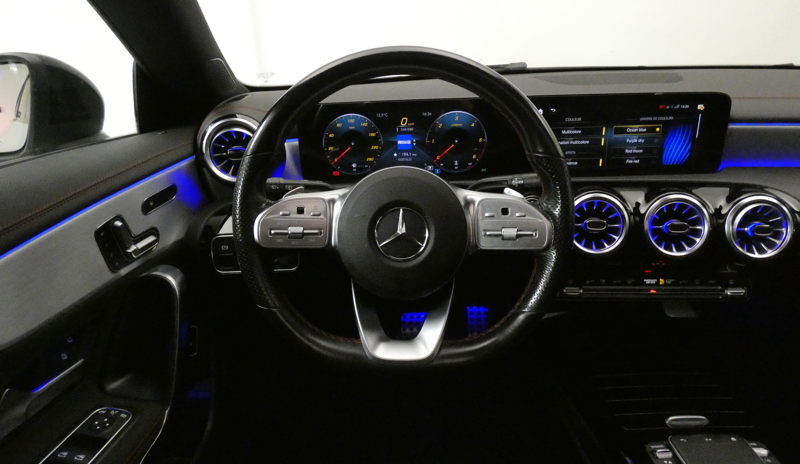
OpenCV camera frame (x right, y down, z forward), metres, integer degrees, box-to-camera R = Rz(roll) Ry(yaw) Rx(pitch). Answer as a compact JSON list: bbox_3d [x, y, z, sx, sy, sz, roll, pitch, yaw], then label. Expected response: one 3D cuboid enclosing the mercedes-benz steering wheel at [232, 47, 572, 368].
[{"bbox_3d":[0.003,-0.027,0.526,0.372,0.353,0.085,0,3,0],"label":"mercedes-benz steering wheel"}]

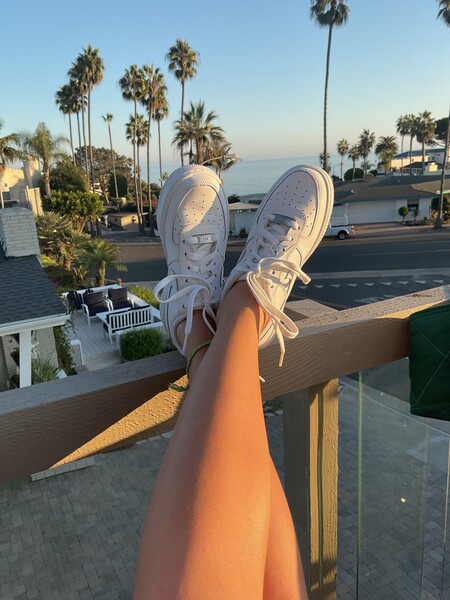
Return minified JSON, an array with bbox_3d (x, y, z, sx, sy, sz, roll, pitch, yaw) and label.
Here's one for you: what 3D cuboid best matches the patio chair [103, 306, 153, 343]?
[{"bbox_3d":[-2.872,0.677,14.701,1.220,0.860,0.700,-12,17,-28],"label":"patio chair"}]

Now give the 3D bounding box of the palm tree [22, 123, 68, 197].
[{"bbox_3d":[-13.078,-8.545,37.144,3.400,8.655,3.400,-3,15,0],"label":"palm tree"}]

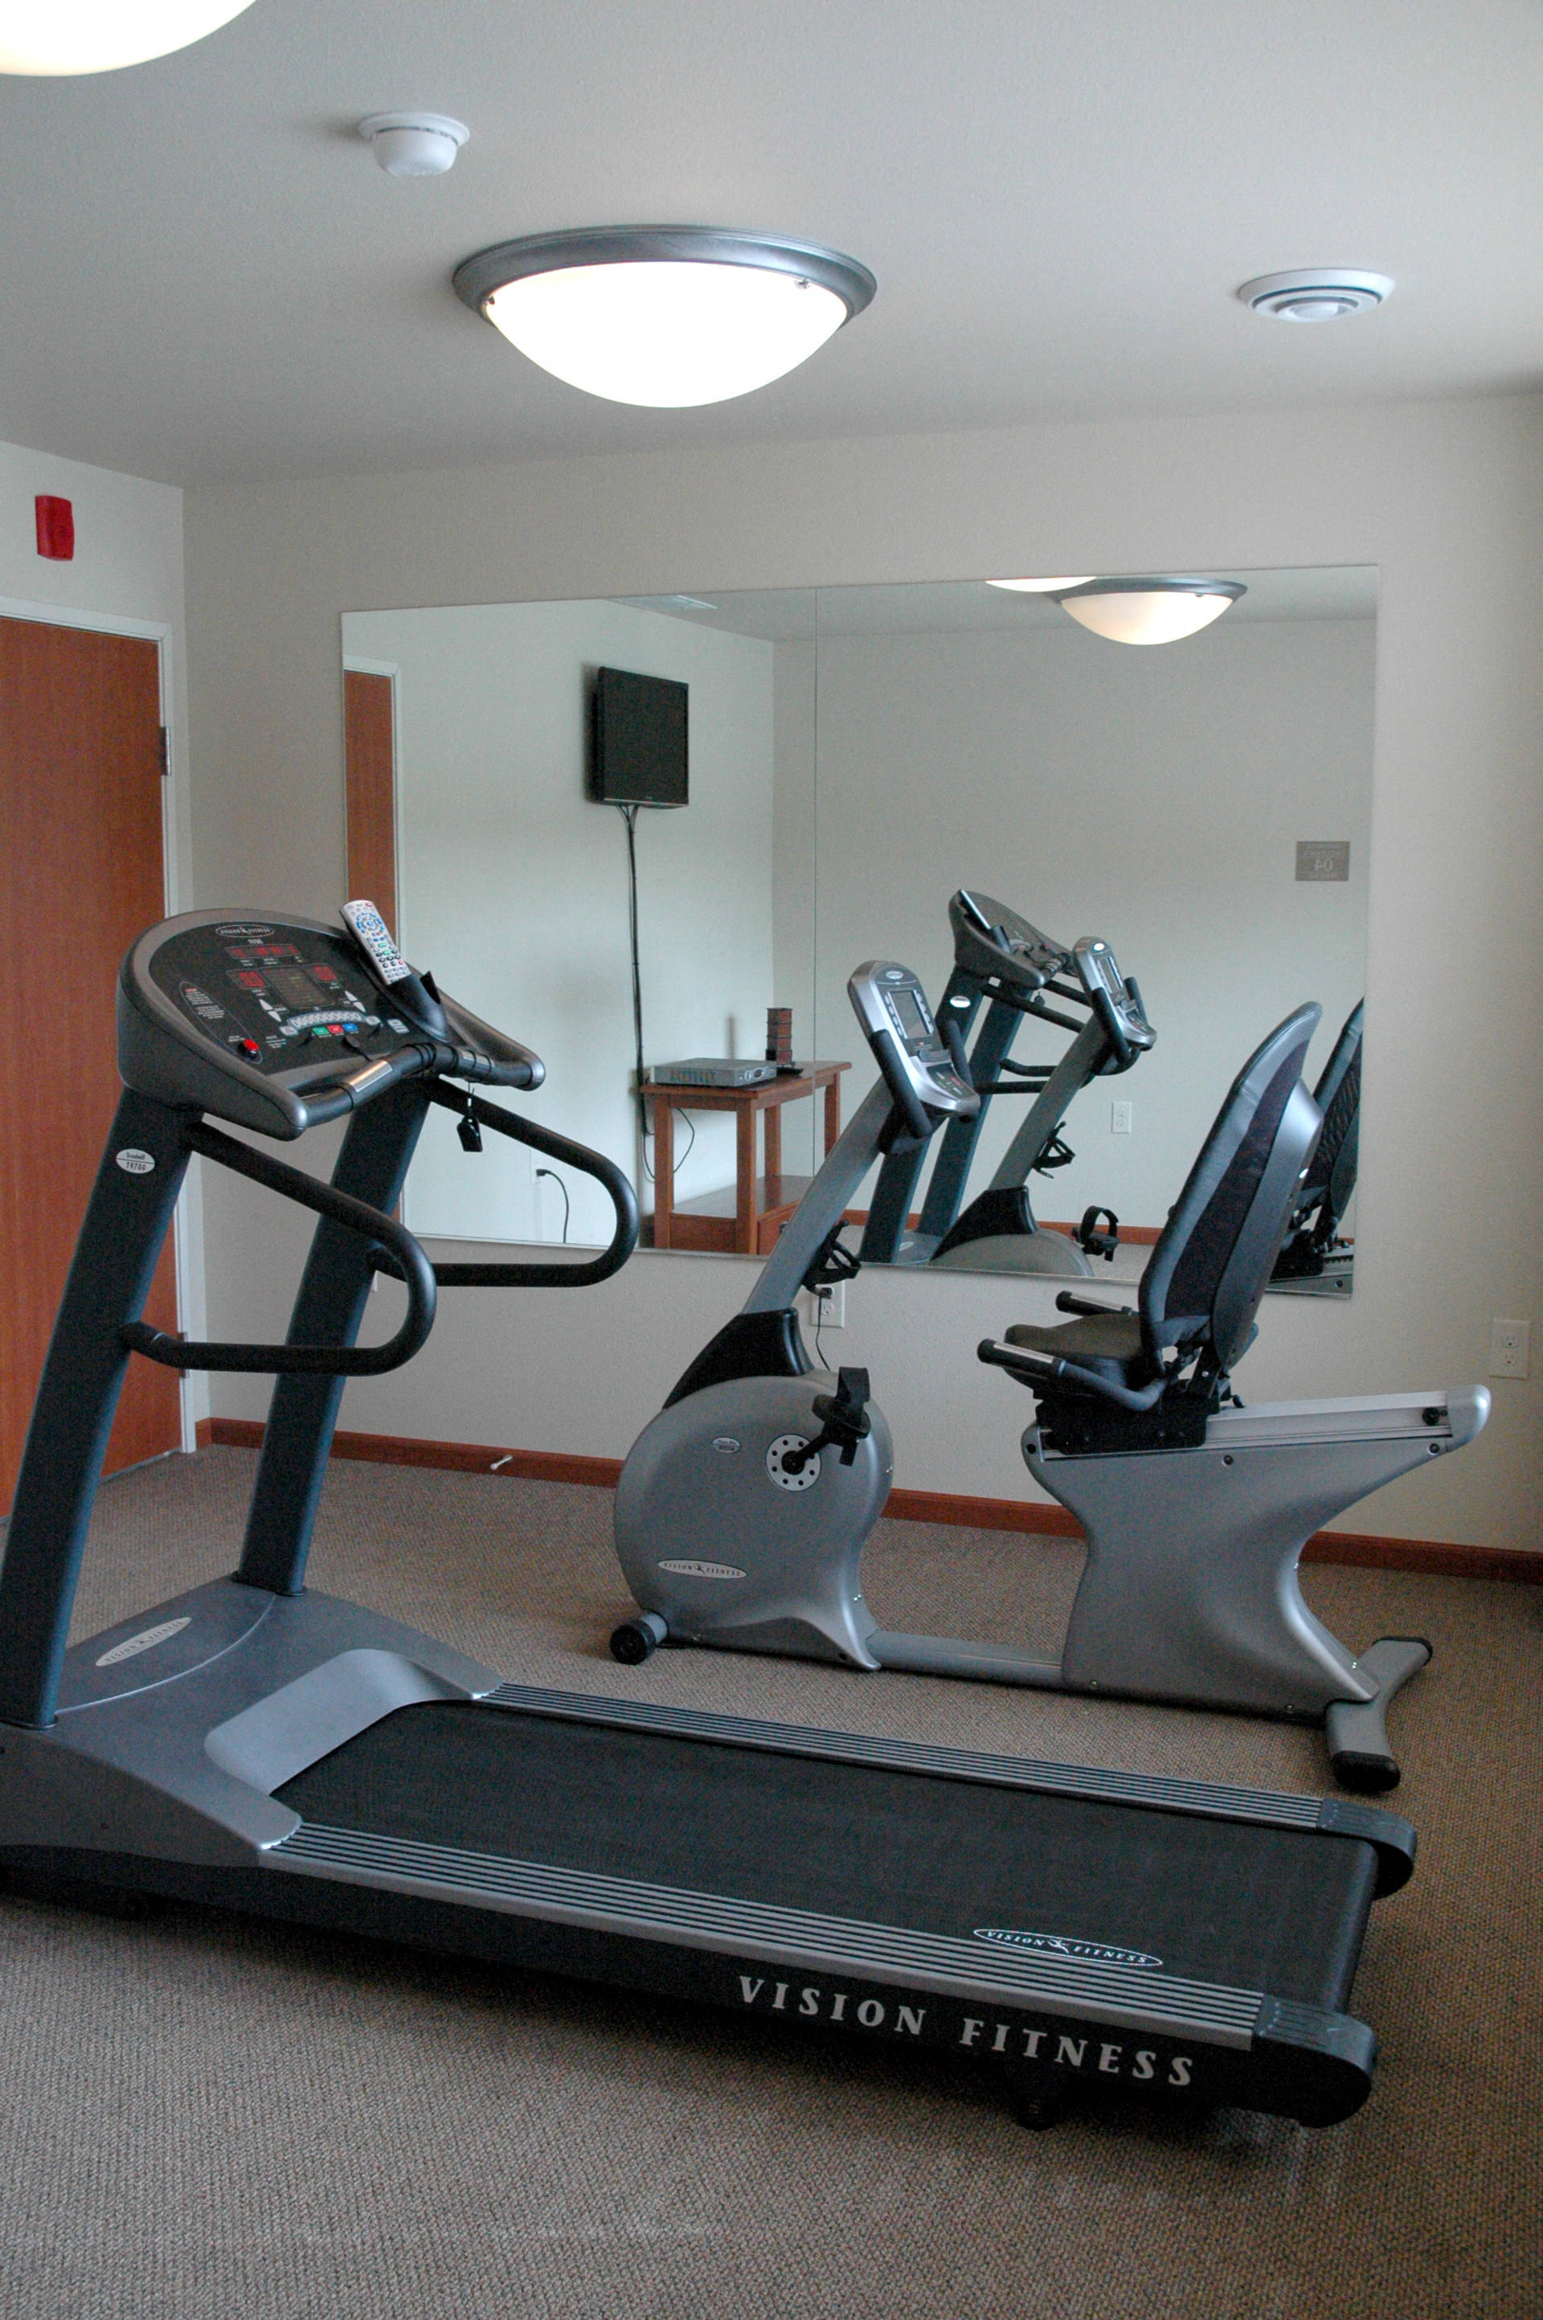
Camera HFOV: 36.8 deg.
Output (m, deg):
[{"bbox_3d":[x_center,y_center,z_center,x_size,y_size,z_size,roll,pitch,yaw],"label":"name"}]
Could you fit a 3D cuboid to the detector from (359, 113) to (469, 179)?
[{"bbox_3d":[-0.455,-1.289,2.957,0.139,0.054,0.139,0,7,0],"label":"detector"}]

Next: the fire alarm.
[{"bbox_3d":[-1.623,-1.431,5.267,0.050,0.135,0.082,3,8,21],"label":"fire alarm"}]

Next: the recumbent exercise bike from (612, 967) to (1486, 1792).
[{"bbox_3d":[0.465,0.308,4.212,1.620,1.320,0.620,3,8,21],"label":"recumbent exercise bike"}]

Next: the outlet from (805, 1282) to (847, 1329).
[{"bbox_3d":[0.131,0.328,5.366,0.073,0.118,0.009,3,8,21],"label":"outlet"}]

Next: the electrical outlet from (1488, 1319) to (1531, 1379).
[{"bbox_3d":[1.538,0.397,4.825,0.073,0.118,0.009,3,8,21],"label":"electrical outlet"}]

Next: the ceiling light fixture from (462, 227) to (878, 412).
[{"bbox_3d":[-0.169,-1.313,3.718,0.672,0.194,0.672,0,7,0],"label":"ceiling light fixture"}]

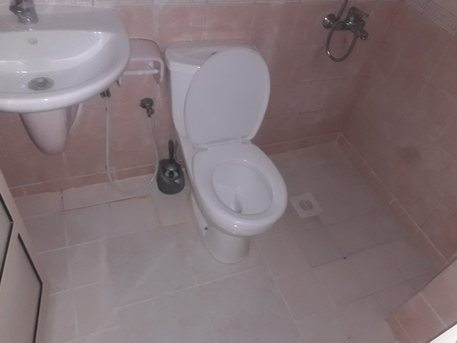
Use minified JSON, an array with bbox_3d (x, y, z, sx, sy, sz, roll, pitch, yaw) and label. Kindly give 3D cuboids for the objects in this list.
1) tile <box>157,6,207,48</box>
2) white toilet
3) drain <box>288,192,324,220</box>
[{"bbox_3d":[-0.177,-0.547,1.396,0.199,0.199,0.010,-10,49,-19],"label":"tile"},{"bbox_3d":[0.004,-0.052,1.470,0.387,0.828,0.713,-10,49,-19],"label":"white toilet"},{"bbox_3d":[0.419,0.180,1.900,0.142,0.012,0.142,-10,49,-19],"label":"drain"}]

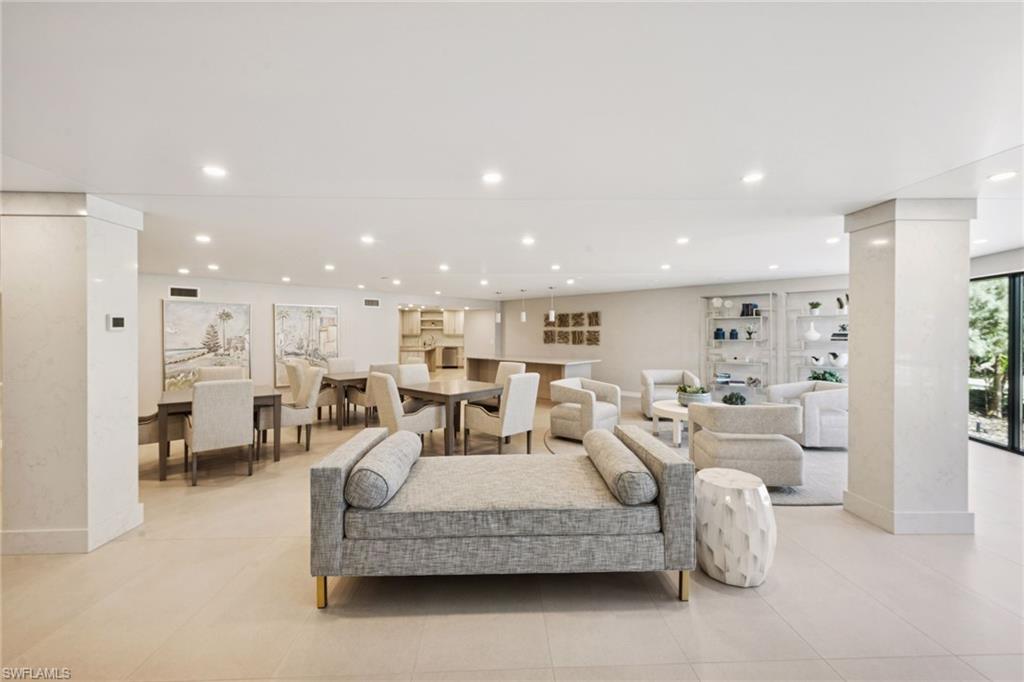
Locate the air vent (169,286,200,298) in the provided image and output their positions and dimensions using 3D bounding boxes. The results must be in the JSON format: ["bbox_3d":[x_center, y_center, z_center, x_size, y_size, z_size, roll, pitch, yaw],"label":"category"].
[{"bbox_3d":[-5.590,-0.829,6.800,0.410,0.195,0.030,-1,1,-40],"label":"air vent"}]

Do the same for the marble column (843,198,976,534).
[{"bbox_3d":[3.065,0.187,3.100,0.595,2.435,0.450,0,1,0],"label":"marble column"}]

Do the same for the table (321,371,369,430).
[{"bbox_3d":[-2.542,0.955,6.698,1.036,0.755,1.036,-1,1,-43],"label":"table"}]

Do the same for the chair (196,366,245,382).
[{"bbox_3d":[-3.773,0.866,5.170,0.543,0.986,0.661,-1,1,-35],"label":"chair"}]

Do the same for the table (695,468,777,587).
[{"bbox_3d":[1.346,1.128,2.471,0.444,0.558,0.444,0,1,0],"label":"table"}]

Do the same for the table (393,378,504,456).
[{"bbox_3d":[-0.736,0.980,5.235,1.036,0.755,1.036,1,1,42],"label":"table"}]

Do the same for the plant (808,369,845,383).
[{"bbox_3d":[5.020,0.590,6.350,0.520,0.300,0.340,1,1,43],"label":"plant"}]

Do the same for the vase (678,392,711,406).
[{"bbox_3d":[2.575,0.830,5.600,0.460,0.185,0.460,0,1,0],"label":"vase"}]

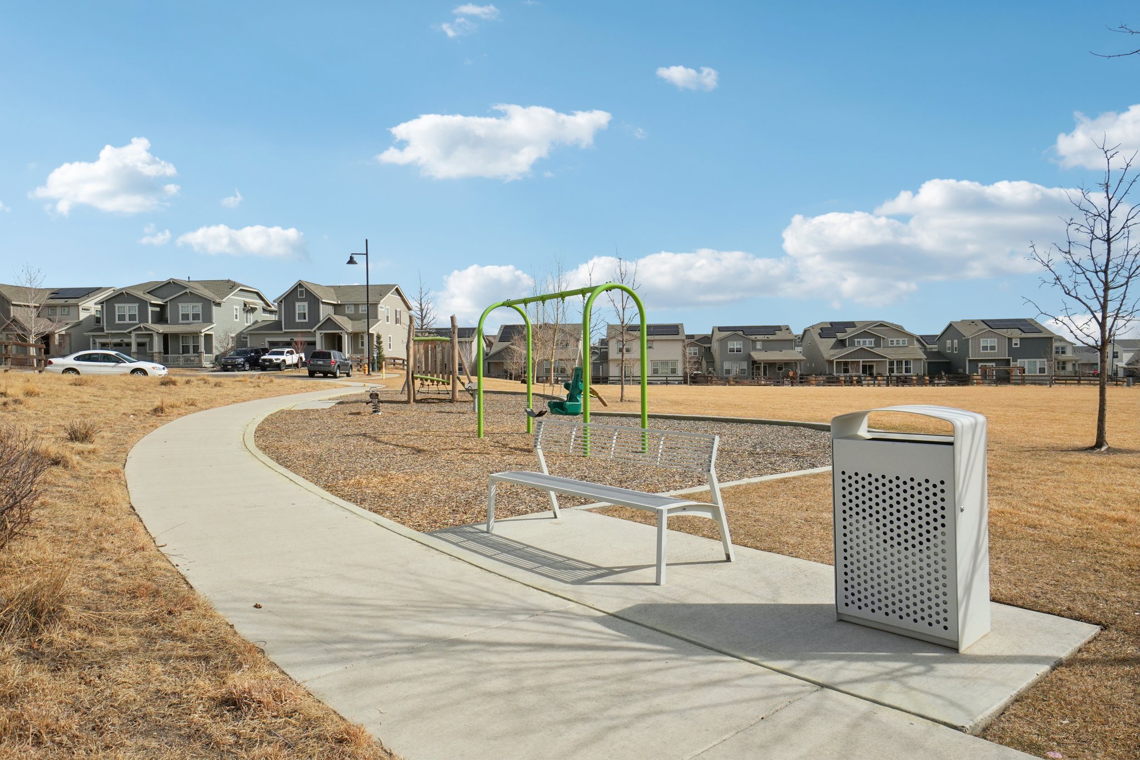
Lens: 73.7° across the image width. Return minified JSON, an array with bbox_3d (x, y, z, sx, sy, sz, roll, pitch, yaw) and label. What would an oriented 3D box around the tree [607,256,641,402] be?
[{"bbox_3d":[1.914,-1.852,27.000,1.350,5.250,1.350,-1,1,0],"label":"tree"}]

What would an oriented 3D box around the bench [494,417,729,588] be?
[{"bbox_3d":[0.206,0.768,5.399,0.641,0.829,1.891,-3,3,-39],"label":"bench"}]

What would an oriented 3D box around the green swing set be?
[{"bbox_3d":[-0.265,-0.190,12.254,1.103,2.462,3.612,-2,2,-31],"label":"green swing set"}]

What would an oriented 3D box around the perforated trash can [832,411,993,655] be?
[{"bbox_3d":[1.642,0.661,3.670,0.366,1.071,0.579,-4,3,-41],"label":"perforated trash can"}]

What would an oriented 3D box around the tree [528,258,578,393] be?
[{"bbox_3d":[-1.202,-4.115,54.000,3.600,9.500,3.600,-1,1,0],"label":"tree"}]

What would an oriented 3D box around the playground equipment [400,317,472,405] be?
[{"bbox_3d":[-4.418,-0.712,25.300,2.450,2.950,2.100,-1,1,0],"label":"playground equipment"}]

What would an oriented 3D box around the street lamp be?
[{"bbox_3d":[-13.917,-4.836,50.000,1.600,8.900,0.720,-1,1,0],"label":"street lamp"}]

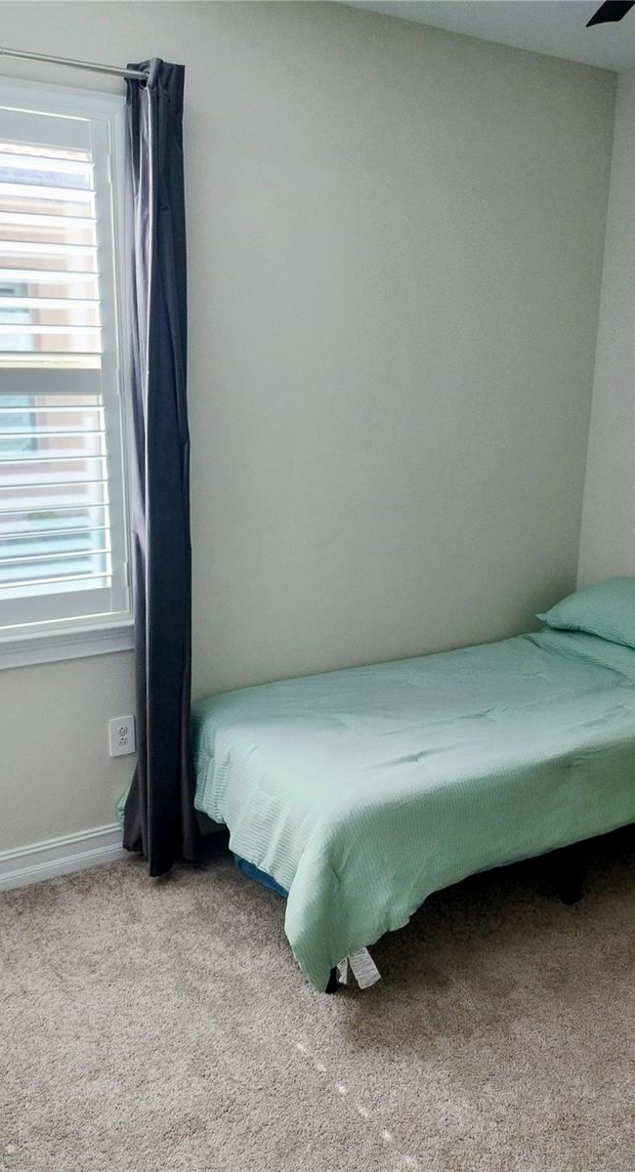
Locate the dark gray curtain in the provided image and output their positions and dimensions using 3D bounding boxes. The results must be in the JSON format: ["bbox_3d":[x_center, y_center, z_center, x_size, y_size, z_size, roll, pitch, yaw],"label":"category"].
[{"bbox_3d":[-0.501,-0.248,2.639,0.230,2.470,0.130,-7,17,-28],"label":"dark gray curtain"}]

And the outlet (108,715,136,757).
[{"bbox_3d":[-0.656,0.507,2.857,0.080,0.129,0.010,-7,17,-28],"label":"outlet"}]

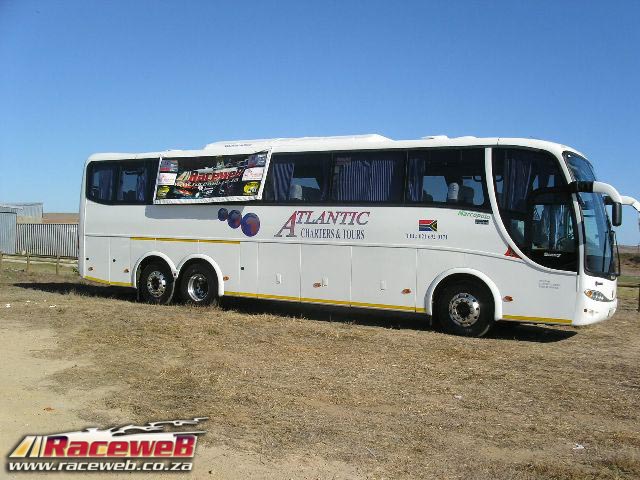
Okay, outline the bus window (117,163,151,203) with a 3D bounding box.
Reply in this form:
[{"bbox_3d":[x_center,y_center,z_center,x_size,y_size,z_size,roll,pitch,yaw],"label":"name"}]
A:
[{"bbox_3d":[-4.510,-1.372,17.034,1.100,0.970,0.070,2,3,31],"label":"bus window"}]

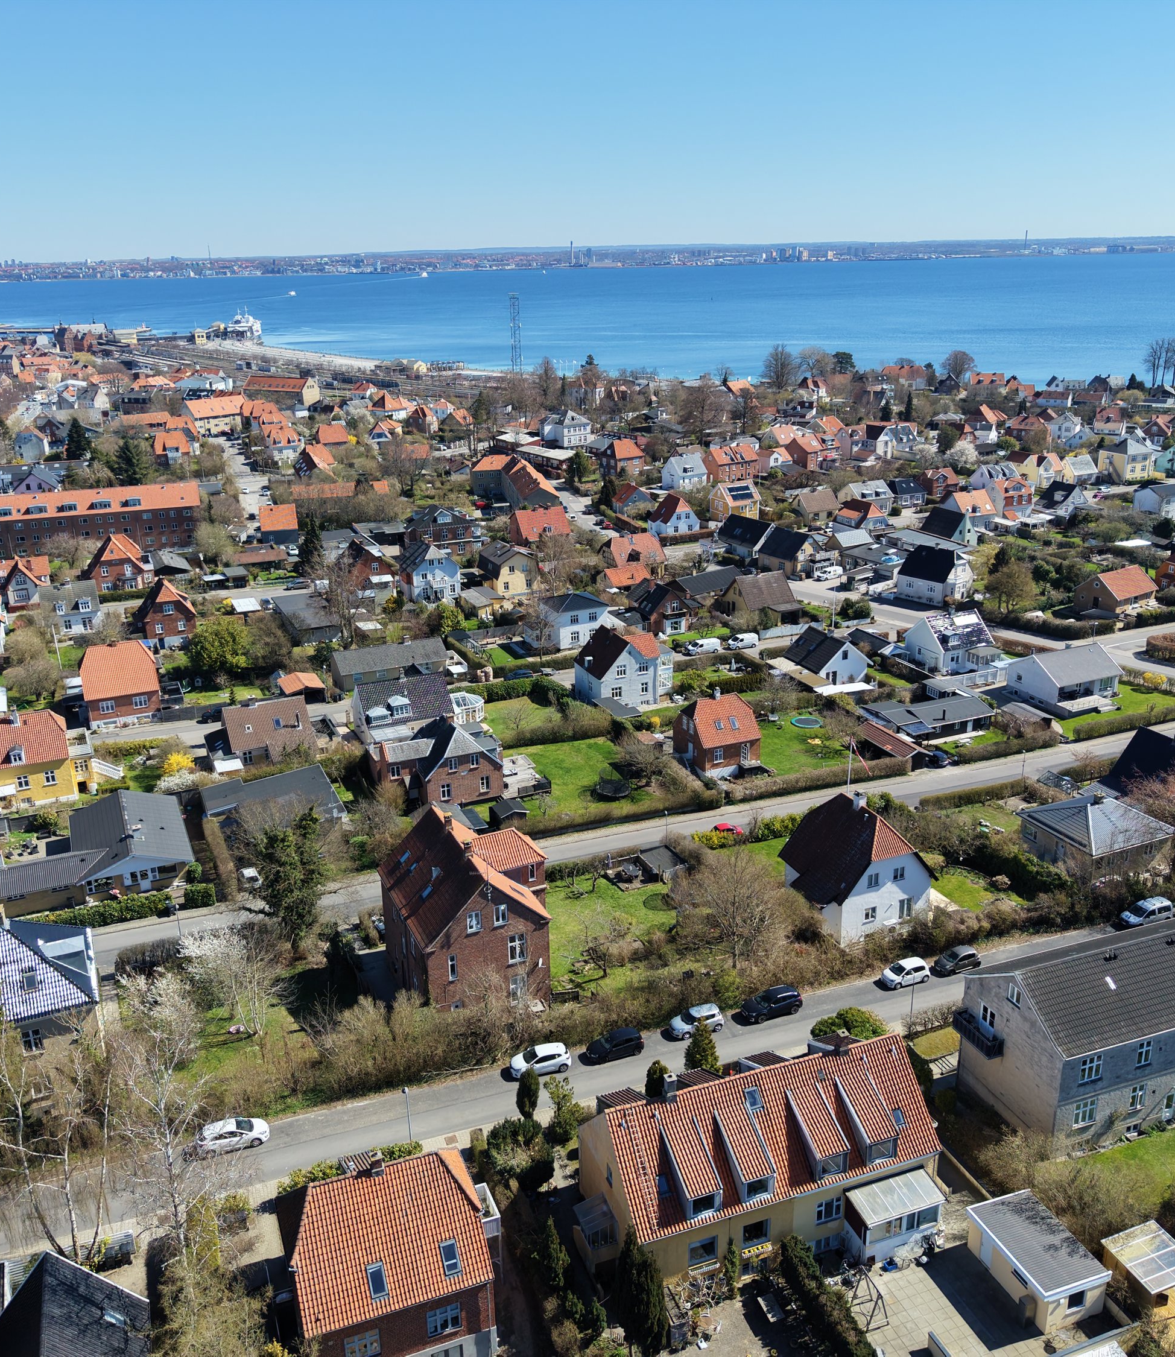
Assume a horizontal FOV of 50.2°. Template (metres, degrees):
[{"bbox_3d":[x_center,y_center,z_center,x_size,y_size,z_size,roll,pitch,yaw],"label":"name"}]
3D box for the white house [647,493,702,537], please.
[{"bbox_3d":[19.480,-35.990,276.190,8.600,8.200,8.300,-9,20,-23],"label":"white house"}]

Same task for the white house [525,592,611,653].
[{"bbox_3d":[-3.148,-9.458,197.742,11.110,7.650,7.590,-10,21,-24],"label":"white house"}]

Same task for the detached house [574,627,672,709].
[{"bbox_3d":[4.607,-1.628,169.126,9.880,9.270,8.290,-10,20,-23],"label":"detached house"}]

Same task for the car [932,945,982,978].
[{"bbox_3d":[28.150,21.190,94.950,3.550,1.480,1.680,-8,20,-18],"label":"car"}]

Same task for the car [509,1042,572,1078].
[{"bbox_3d":[-3.160,26.122,85.598,4.080,1.460,1.750,-8,20,-19],"label":"car"}]

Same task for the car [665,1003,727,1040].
[{"bbox_3d":[7.710,24.100,88.193,3.780,1.500,1.700,-8,20,-18],"label":"car"}]

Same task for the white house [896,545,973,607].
[{"bbox_3d":[59.360,-17.960,213.360,8.010,8.860,9.900,-15,23,-34],"label":"white house"}]

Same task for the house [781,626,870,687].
[{"bbox_3d":[33.987,-3.233,177.210,9.060,6.270,8.890,-9,20,-22],"label":"house"}]

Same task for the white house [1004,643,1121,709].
[{"bbox_3d":[62.461,-0.790,164.075,10.800,6.250,9.500,-9,20,-22],"label":"white house"}]

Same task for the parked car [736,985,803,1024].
[{"bbox_3d":[13.320,23.200,89.700,4.420,1.600,1.840,-8,20,-18],"label":"parked car"}]

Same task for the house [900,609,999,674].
[{"bbox_3d":[51.210,-5.700,176.980,8.750,7.480,9.410,-9,21,-23],"label":"house"}]

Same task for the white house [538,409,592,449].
[{"bbox_3d":[-7.316,-84.888,424.522,13.600,11.200,11.200,-8,20,-20],"label":"white house"}]

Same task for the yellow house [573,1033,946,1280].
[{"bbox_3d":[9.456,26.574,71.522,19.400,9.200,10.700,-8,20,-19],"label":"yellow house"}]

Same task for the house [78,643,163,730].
[{"bbox_3d":[-58.210,-0.220,155.920,8.560,8.910,9.960,-9,20,-22],"label":"house"}]

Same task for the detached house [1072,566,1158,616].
[{"bbox_3d":[89.540,-15.519,212.361,11.020,5.790,8.570,-13,22,-31],"label":"detached house"}]

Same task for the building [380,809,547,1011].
[{"bbox_3d":[-8.107,17.336,94.329,11.900,11.900,13.400,-9,21,-21],"label":"building"}]

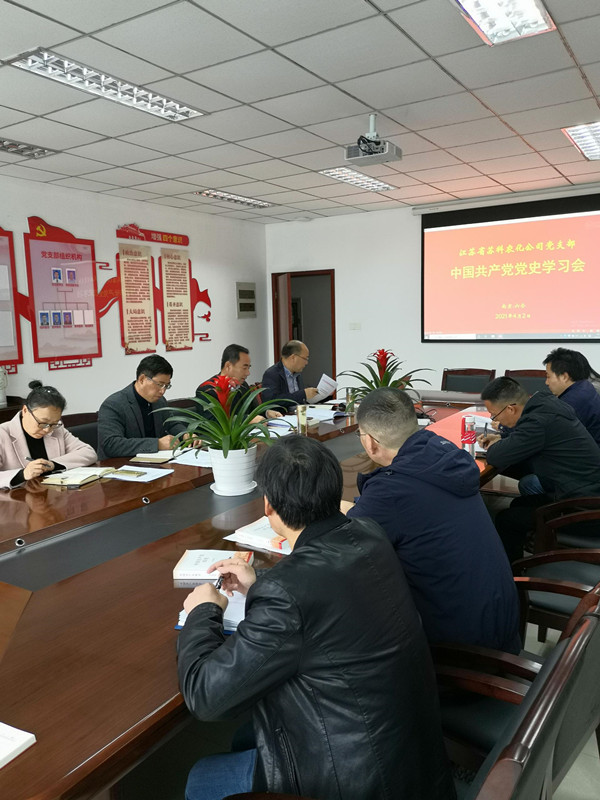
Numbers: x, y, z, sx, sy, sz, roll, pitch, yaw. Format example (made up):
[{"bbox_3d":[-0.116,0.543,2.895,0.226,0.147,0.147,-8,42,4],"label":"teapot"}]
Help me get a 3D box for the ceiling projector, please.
[{"bbox_3d":[0.482,-1.739,4.127,0.310,0.285,0.255,3,9,30],"label":"ceiling projector"}]

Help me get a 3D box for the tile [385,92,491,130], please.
[{"bbox_3d":[0.917,-1.899,4.120,0.595,0.020,0.595,3,9,32],"label":"tile"}]

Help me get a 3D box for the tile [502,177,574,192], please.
[{"bbox_3d":[2.520,-2.275,6.590,0.600,0.020,0.560,3,9,32],"label":"tile"}]

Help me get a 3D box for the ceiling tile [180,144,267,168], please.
[{"bbox_3d":[-0.603,-1.982,5.067,0.600,0.020,0.600,3,9,32],"label":"ceiling tile"}]

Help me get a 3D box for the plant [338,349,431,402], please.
[{"bbox_3d":[0.529,-0.065,3.977,0.600,0.510,0.600,3,9,32],"label":"plant"}]

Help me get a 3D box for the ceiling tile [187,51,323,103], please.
[{"bbox_3d":[-0.238,-1.772,3.428,0.600,0.020,0.600,4,9,32],"label":"ceiling tile"}]

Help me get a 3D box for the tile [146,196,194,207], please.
[{"bbox_3d":[-1.389,-2.231,6.981,0.396,0.020,0.600,4,9,32],"label":"tile"}]

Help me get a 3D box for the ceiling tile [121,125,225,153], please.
[{"bbox_3d":[-0.924,-1.903,4.560,0.595,0.020,0.595,3,9,32],"label":"ceiling tile"}]

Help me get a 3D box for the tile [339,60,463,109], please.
[{"bbox_3d":[0.592,-1.812,3.594,0.595,0.020,0.595,3,9,32],"label":"tile"}]

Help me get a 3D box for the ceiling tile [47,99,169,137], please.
[{"bbox_3d":[-1.248,-1.827,4.063,0.600,0.020,0.600,3,9,32],"label":"ceiling tile"}]

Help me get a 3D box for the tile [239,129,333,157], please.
[{"bbox_3d":[-0.095,-1.950,4.737,0.595,0.020,0.595,3,9,32],"label":"tile"}]

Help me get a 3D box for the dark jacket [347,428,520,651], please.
[{"bbox_3d":[0.379,0.428,1.993,0.610,0.680,0.530,4,10,38],"label":"dark jacket"}]

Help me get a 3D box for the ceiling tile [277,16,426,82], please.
[{"bbox_3d":[0.268,-1.741,3.106,0.600,0.020,0.600,4,9,32],"label":"ceiling tile"}]

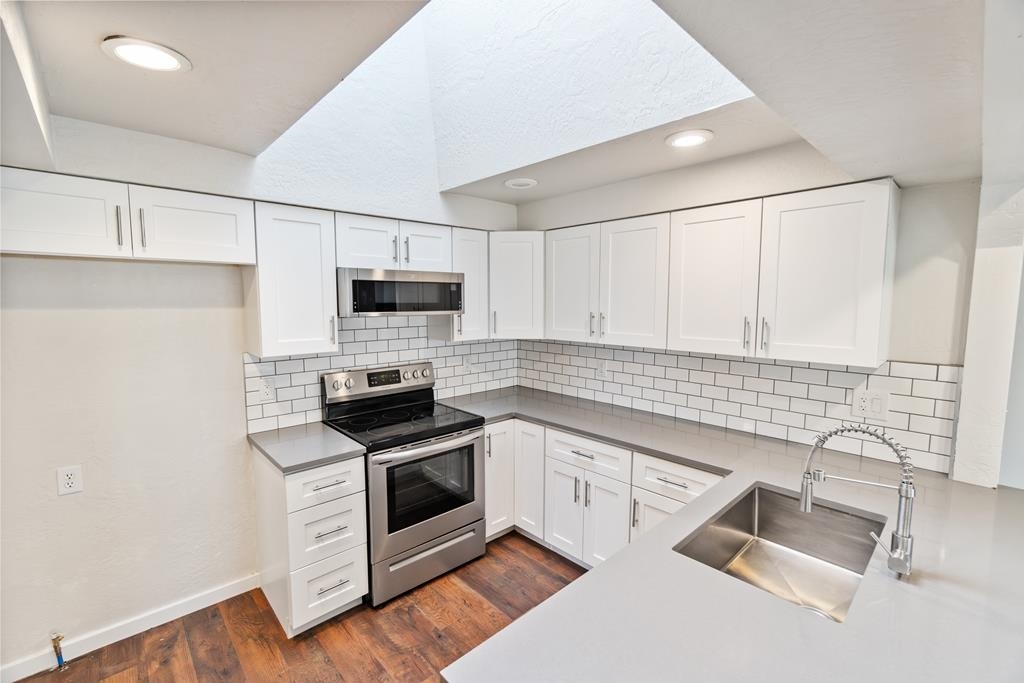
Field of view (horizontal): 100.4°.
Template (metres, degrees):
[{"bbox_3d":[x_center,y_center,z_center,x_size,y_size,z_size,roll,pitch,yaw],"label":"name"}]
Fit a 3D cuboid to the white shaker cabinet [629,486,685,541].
[{"bbox_3d":[1.015,1.078,2.331,0.615,0.642,0.458,-5,8,-43],"label":"white shaker cabinet"}]

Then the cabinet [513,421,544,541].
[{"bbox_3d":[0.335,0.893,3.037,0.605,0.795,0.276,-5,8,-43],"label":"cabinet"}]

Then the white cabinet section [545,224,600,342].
[{"bbox_3d":[0.516,-0.388,2.988,0.328,0.756,0.465,-5,7,-43],"label":"white cabinet section"}]

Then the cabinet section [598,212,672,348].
[{"bbox_3d":[0.832,-0.356,2.651,0.328,0.756,0.460,-5,7,-43],"label":"cabinet section"}]

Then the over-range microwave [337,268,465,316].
[{"bbox_3d":[-0.736,-0.294,2.663,0.761,0.258,0.455,-5,8,-43],"label":"over-range microwave"}]

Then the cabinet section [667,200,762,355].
[{"bbox_3d":[1.145,-0.325,2.318,0.328,0.756,0.457,-5,7,-43],"label":"cabinet section"}]

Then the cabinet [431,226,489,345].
[{"bbox_3d":[-0.392,-0.389,3.080,0.310,0.757,0.328,-5,7,-43],"label":"cabinet"}]

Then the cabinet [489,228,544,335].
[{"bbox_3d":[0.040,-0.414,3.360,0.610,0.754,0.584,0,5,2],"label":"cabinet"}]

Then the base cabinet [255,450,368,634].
[{"bbox_3d":[-1.103,0.991,2.318,0.380,0.858,0.635,-5,8,-43],"label":"base cabinet"}]

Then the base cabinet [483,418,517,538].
[{"bbox_3d":[-0.282,0.906,3.083,0.277,0.792,0.592,-5,7,-43],"label":"base cabinet"}]

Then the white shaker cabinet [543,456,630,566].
[{"bbox_3d":[0.656,1.037,2.738,0.617,0.617,0.615,-5,7,-43],"label":"white shaker cabinet"}]

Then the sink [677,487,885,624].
[{"bbox_3d":[0.885,0.739,1.386,0.724,0.239,0.419,-5,7,-43],"label":"sink"}]

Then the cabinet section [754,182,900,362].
[{"bbox_3d":[1.456,-0.294,1.986,0.328,0.756,0.455,-5,7,-43],"label":"cabinet section"}]

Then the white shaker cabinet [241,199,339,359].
[{"bbox_3d":[-1.210,-0.321,2.327,0.384,0.757,0.328,-5,7,-43],"label":"white shaker cabinet"}]

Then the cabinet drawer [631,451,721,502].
[{"bbox_3d":[0.975,0.669,2.254,0.525,0.183,0.454,-5,8,-43],"label":"cabinet drawer"}]

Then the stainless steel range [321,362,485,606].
[{"bbox_3d":[-0.647,0.791,2.676,0.767,1.187,0.680,-5,8,-43],"label":"stainless steel range"}]

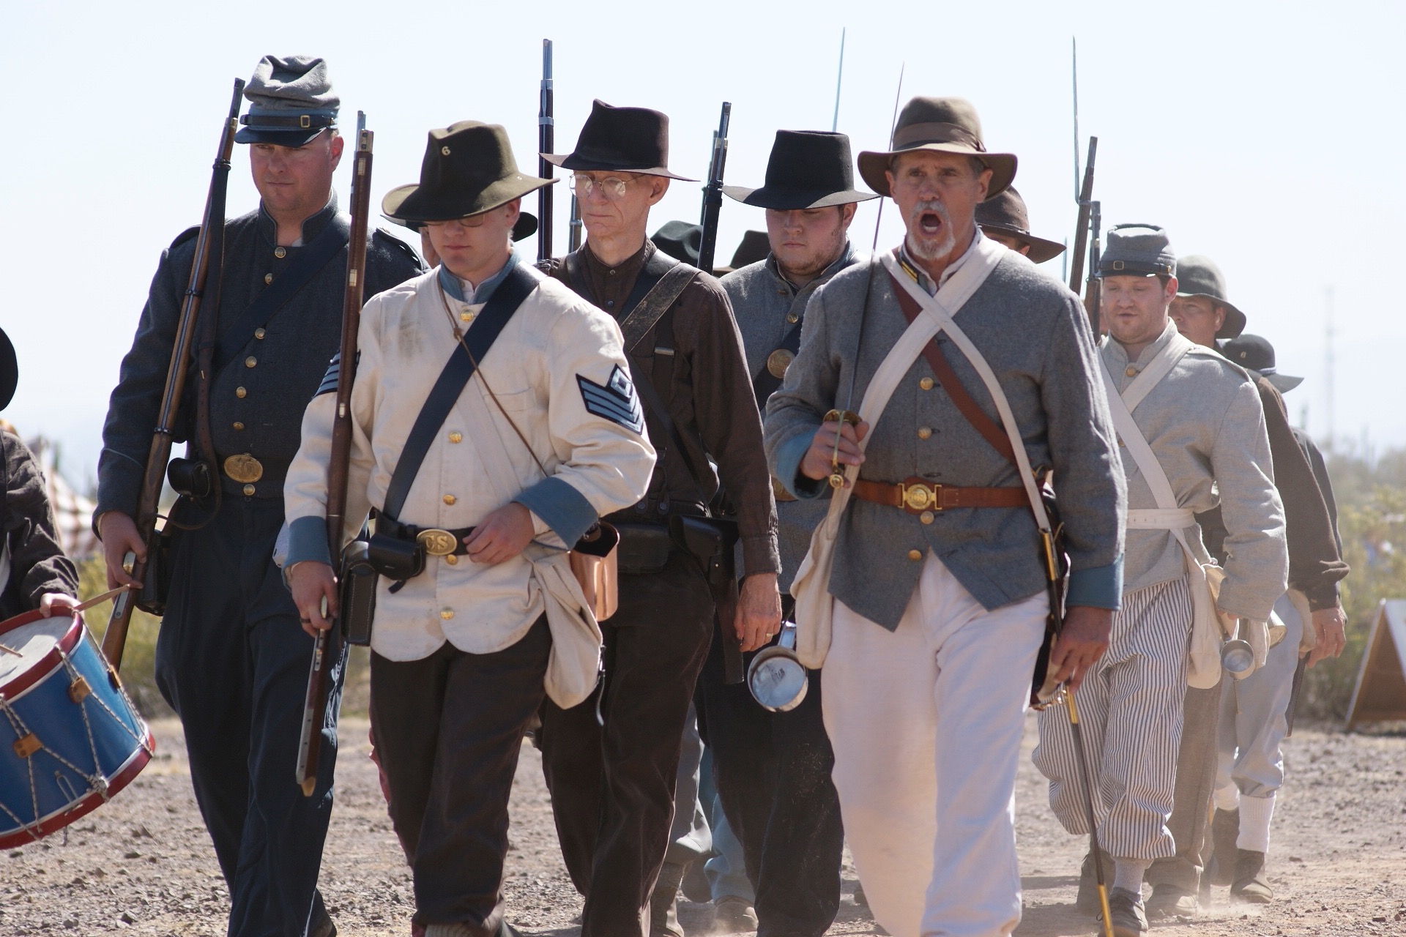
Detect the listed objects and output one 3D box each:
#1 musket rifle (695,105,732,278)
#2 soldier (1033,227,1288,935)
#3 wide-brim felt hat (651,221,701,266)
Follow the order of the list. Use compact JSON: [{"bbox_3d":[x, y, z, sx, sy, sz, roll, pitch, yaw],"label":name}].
[{"bbox_3d":[-0.035,-0.103,17.250,0.060,1.410,0.170,8,-2,-14],"label":"musket rifle"},{"bbox_3d":[1.160,0.281,20.000,0.620,1.790,0.560,0,-1,15],"label":"soldier"},{"bbox_3d":[-0.057,-0.552,19.800,0.330,0.145,0.360,0,-1,18],"label":"wide-brim felt hat"}]

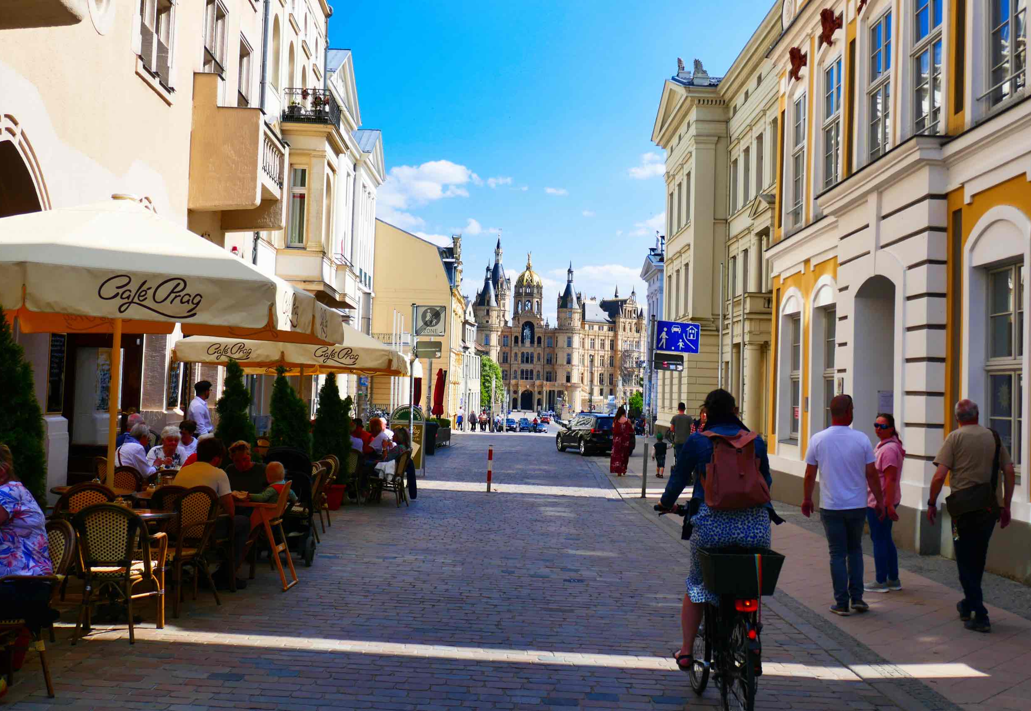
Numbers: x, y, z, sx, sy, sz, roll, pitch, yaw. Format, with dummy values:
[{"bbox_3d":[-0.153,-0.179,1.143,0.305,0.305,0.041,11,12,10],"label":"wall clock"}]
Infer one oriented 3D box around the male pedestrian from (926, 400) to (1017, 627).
[{"bbox_3d":[3.482,1.224,8.409,0.650,1.770,0.480,2,-3,6],"label":"male pedestrian"}]

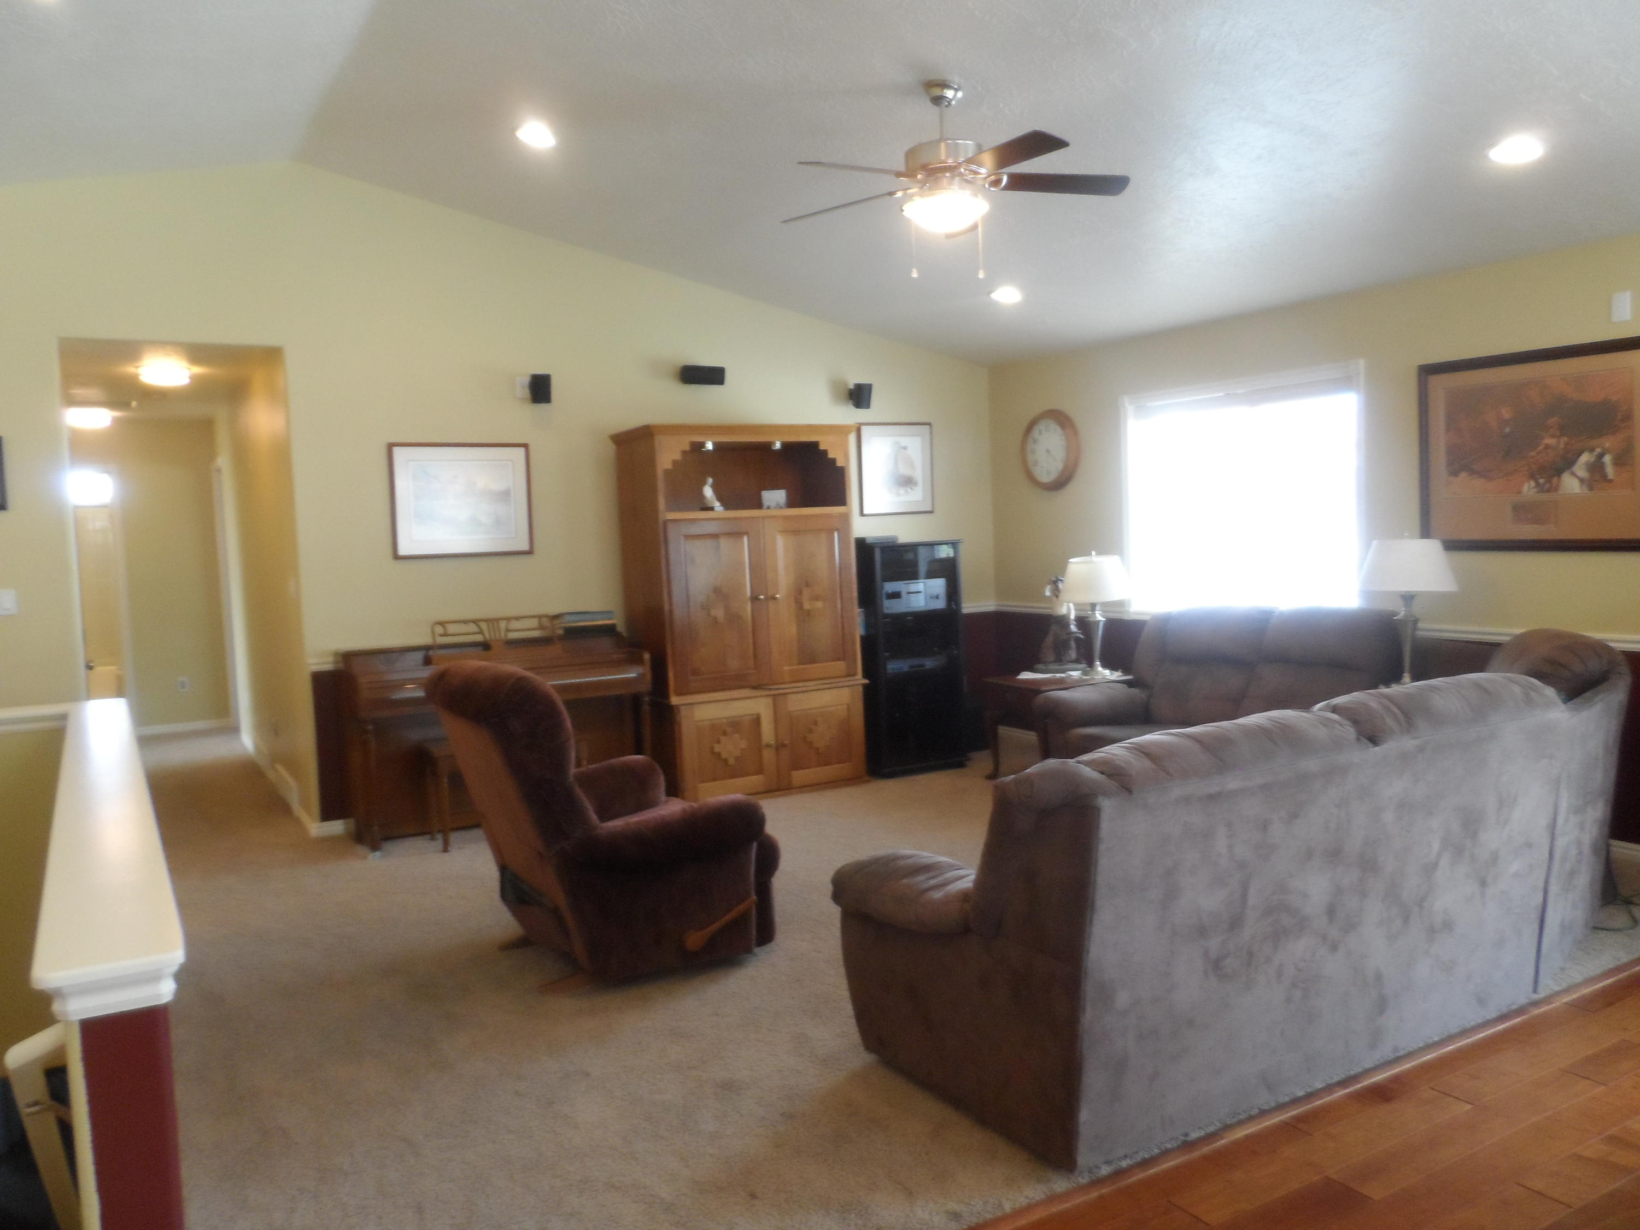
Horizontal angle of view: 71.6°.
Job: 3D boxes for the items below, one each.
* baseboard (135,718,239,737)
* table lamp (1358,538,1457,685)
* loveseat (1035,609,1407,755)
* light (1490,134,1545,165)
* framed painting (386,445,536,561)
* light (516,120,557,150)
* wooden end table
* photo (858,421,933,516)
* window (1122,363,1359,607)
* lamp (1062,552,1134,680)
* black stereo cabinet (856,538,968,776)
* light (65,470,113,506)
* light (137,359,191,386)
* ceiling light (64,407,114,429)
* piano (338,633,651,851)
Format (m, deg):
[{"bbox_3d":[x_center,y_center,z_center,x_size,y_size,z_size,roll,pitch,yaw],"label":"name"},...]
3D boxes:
[{"bbox_3d":[-4.974,0.882,8.918,0.710,0.075,0.020,-5,5,-28],"label":"baseboard"},{"bbox_3d":[2.570,0.003,4.970,0.430,0.710,0.430,-5,5,-28],"label":"table lamp"},{"bbox_3d":[1.970,0.470,5.512,0.933,0.983,1.676,-4,5,-33],"label":"loveseat"},{"bbox_3d":[2.362,-1.579,3.856,0.191,0.030,0.191,8,-1,-31],"label":"light"},{"bbox_3d":[-1.859,-0.598,5.930,0.710,0.590,0.030,-5,5,-28],"label":"framed painting"},{"bbox_3d":[-1.195,-2.026,4.789,0.190,0.040,0.190,9,-2,-28],"label":"light"},{"bbox_3d":[1.354,0.628,6.401,0.690,0.550,0.570,-5,5,-28],"label":"wooden end table"},{"bbox_3d":[0.508,-0.928,7.291,0.567,0.587,0.030,-4,5,-31],"label":"photo"},{"bbox_3d":[2.229,-0.615,6.128,0.100,1.264,1.515,-4,5,-33],"label":"window"},{"bbox_3d":[1.540,0.005,6.399,0.386,0.692,0.386,-2,4,0],"label":"lamp"},{"bbox_3d":[0.474,0.242,6.761,0.602,1.345,0.462,-4,5,-31],"label":"black stereo cabinet"},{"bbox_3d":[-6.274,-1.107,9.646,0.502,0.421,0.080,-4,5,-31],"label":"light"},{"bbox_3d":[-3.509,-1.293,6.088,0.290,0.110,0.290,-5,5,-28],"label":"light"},{"bbox_3d":[-5.015,-1.349,7.801,0.330,0.100,0.330,-5,5,-28],"label":"ceiling light"},{"bbox_3d":[-1.602,0.592,5.789,1.445,0.918,0.542,-4,5,-31],"label":"piano"}]

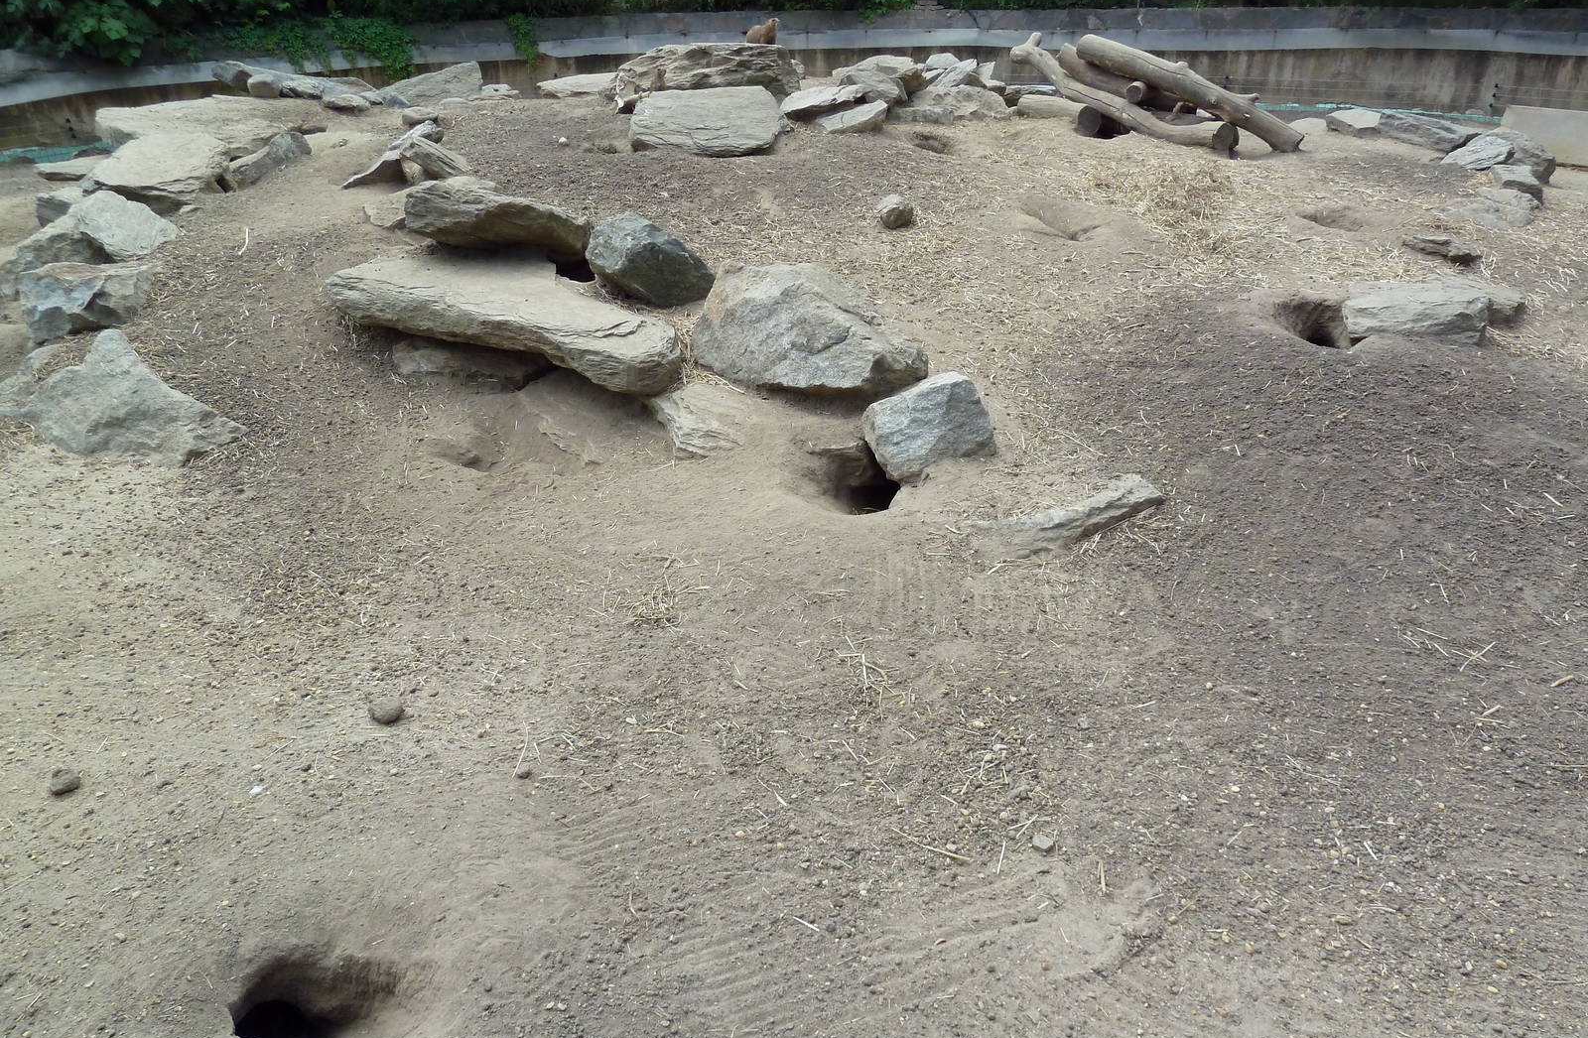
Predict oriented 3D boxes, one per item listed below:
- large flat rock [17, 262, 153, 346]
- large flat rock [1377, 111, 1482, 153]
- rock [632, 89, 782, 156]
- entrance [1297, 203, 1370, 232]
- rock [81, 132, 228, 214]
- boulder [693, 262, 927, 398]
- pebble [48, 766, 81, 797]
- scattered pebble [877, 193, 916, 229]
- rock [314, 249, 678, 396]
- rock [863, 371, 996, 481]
[{"bbox_3d":[-3.135,-0.960,5.084,0.480,0.240,0.360,-18,31,-28],"label":"large flat rock"},{"bbox_3d":[4.956,-3.018,8.957,0.740,0.220,0.380,16,32,31],"label":"large flat rock"},{"bbox_3d":[-0.656,-2.993,8.660,1.080,0.380,0.750,-3,27,-3],"label":"rock"},{"bbox_3d":[3.041,-1.695,6.463,0.360,0.090,0.380,11,30,22],"label":"entrance"},{"bbox_3d":[-4.182,-2.264,7.514,0.800,0.300,0.900,-15,30,-25],"label":"rock"},{"bbox_3d":[0.054,-0.664,4.027,0.760,0.340,0.500,-1,27,1],"label":"boulder"},{"bbox_3d":[-1.595,0.575,2.507,0.058,0.040,0.048,-22,34,-34],"label":"pebble"},{"bbox_3d":[0.553,-1.684,6.276,0.190,0.155,0.180,1,27,5],"label":"scattered pebble"},{"bbox_3d":[-1.119,-0.763,4.393,1.420,0.250,0.550,10,30,22],"label":"rock"},{"bbox_3d":[0.398,-0.277,3.389,0.360,0.260,0.260,2,28,7],"label":"rock"}]

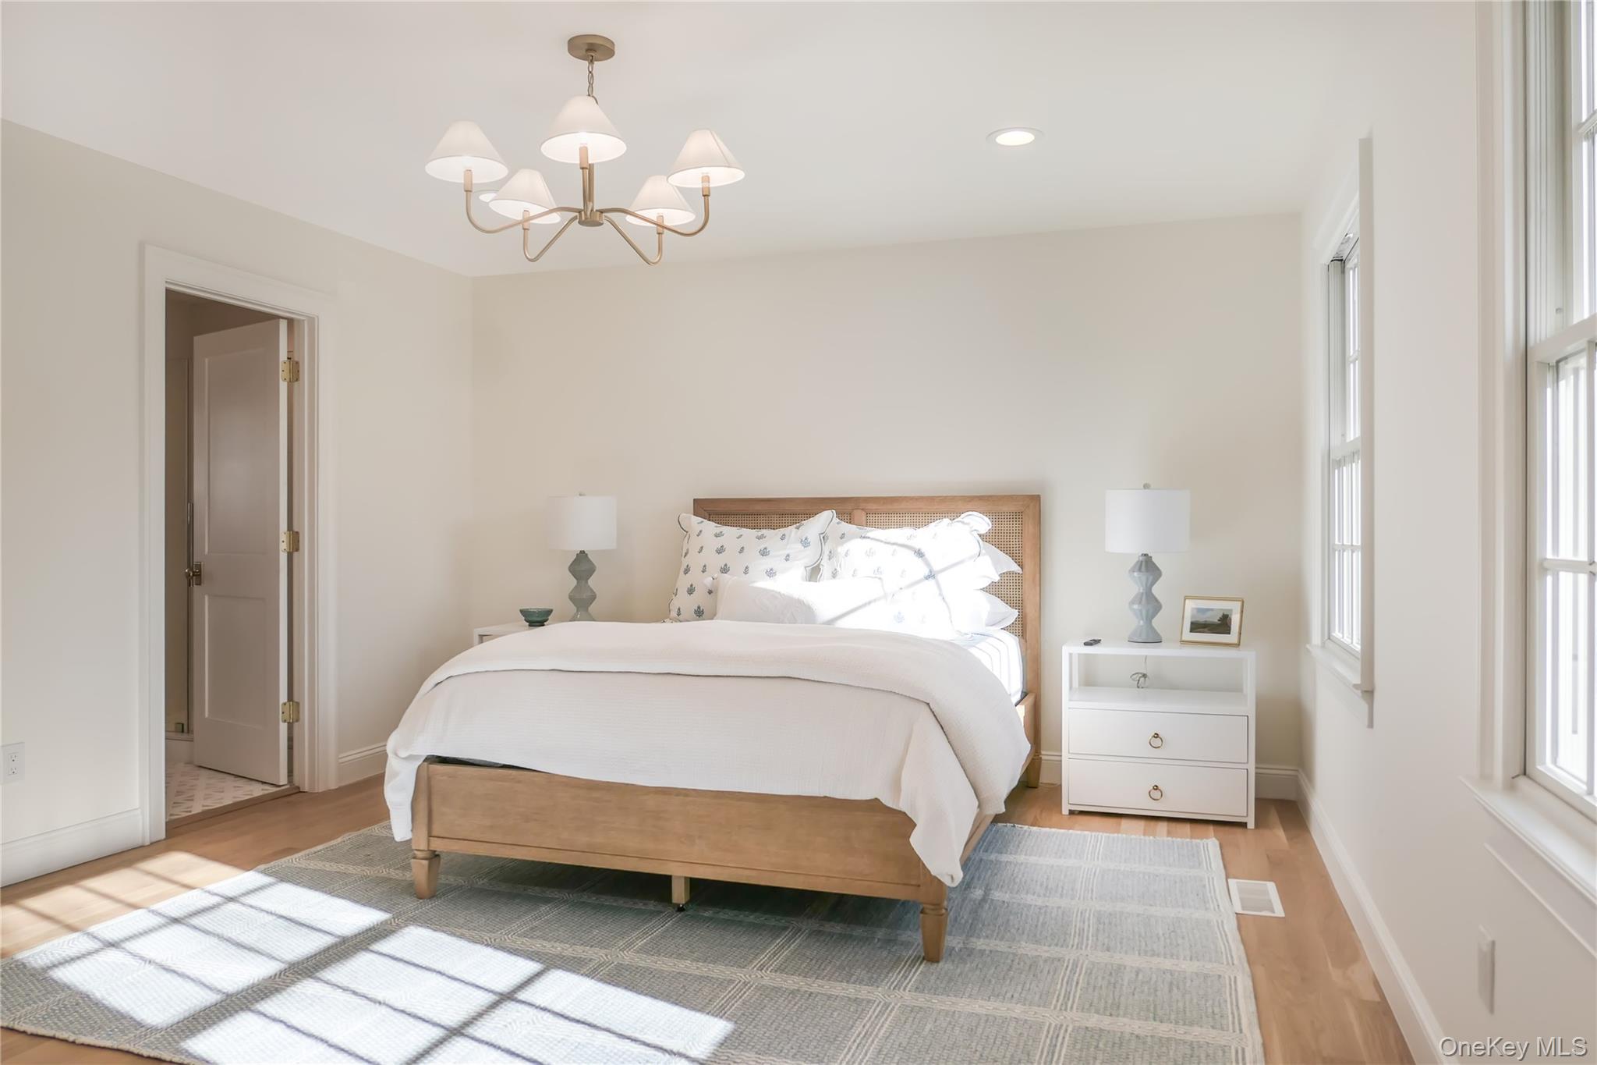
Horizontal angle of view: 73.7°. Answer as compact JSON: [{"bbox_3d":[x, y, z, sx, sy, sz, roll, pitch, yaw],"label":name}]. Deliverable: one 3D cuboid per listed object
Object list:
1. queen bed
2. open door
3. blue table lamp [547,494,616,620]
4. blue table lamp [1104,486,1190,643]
[{"bbox_3d":[-0.071,0.486,4.030,1.790,1.282,2.114,0,0,19],"label":"queen bed"},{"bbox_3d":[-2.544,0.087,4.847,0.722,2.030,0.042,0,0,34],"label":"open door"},{"bbox_3d":[-1.055,0.130,5.197,0.333,0.645,0.333,0,0,0],"label":"blue table lamp"},{"bbox_3d":[1.424,0.135,4.366,0.333,0.645,0.333,0,0,19],"label":"blue table lamp"}]

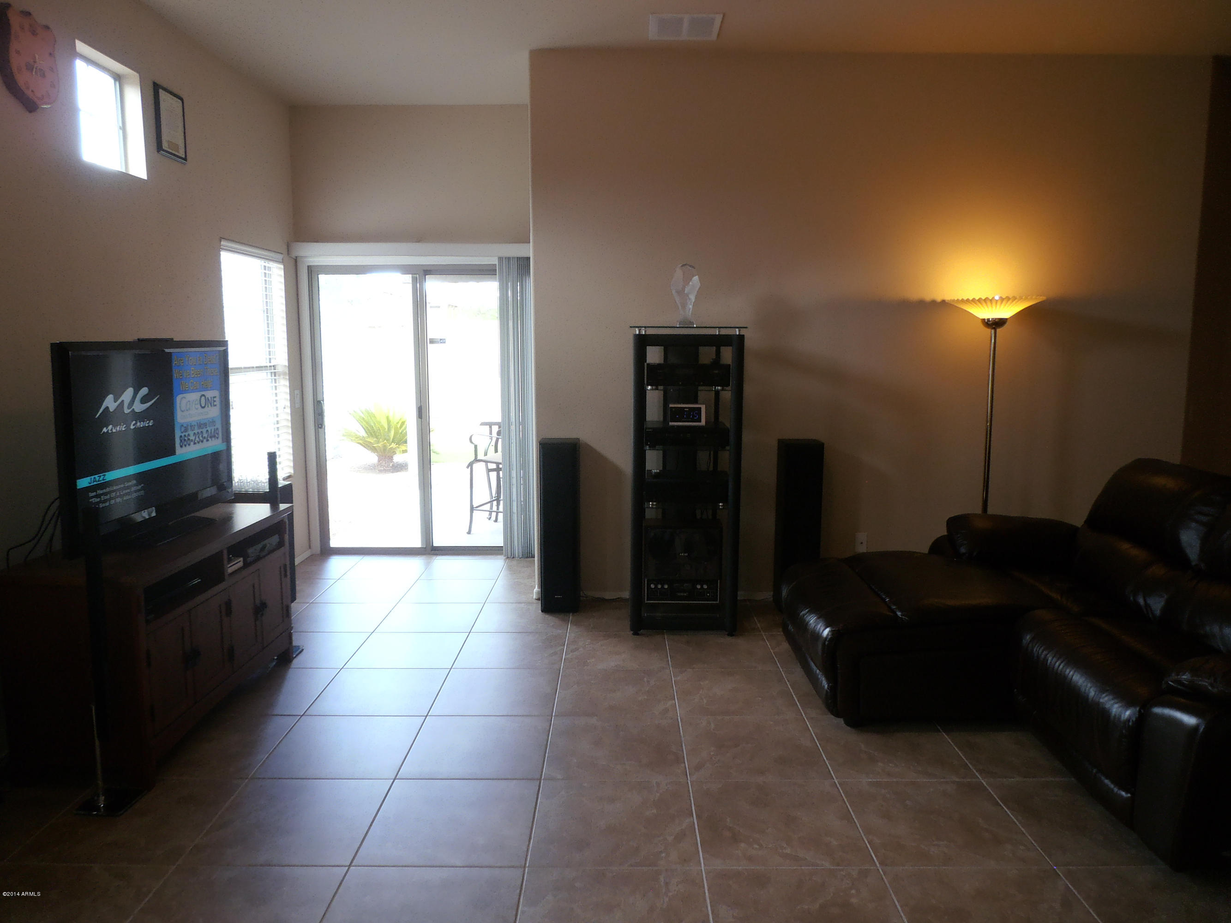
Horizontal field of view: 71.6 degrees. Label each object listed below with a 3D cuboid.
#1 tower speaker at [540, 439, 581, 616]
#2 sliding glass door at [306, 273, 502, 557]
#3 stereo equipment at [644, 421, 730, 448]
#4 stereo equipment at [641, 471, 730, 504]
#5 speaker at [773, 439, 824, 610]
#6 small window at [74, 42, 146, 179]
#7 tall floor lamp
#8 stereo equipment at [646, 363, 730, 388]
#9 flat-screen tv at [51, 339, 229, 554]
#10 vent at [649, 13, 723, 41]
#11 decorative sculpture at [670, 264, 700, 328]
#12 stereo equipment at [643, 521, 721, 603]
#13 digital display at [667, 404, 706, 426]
[{"bbox_3d":[-0.307,0.362,4.856,0.208,0.959,0.231,0,8,0],"label":"tower speaker"},{"bbox_3d":[-1.357,-0.349,6.035,1.500,2.029,0.110,0,8,0],"label":"sliding glass door"},{"bbox_3d":[0.369,-0.143,4.549,0.430,0.104,0.335,0,8,0],"label":"stereo equipment"},{"bbox_3d":[0.362,0.136,4.548,0.438,0.120,0.360,0,8,0],"label":"stereo equipment"},{"bbox_3d":[1.044,0.364,4.853,0.206,0.959,0.231,0,8,0],"label":"speaker"},{"bbox_3d":[-2.243,-1.508,3.715,0.117,0.467,0.467,0,8,0],"label":"small window"},{"bbox_3d":[1.978,0.009,4.548,0.480,1.735,0.480,0,8,0],"label":"tall floor lamp"},{"bbox_3d":[0.369,-0.452,4.489,0.427,0.119,0.330,0,8,0],"label":"stereo equipment"},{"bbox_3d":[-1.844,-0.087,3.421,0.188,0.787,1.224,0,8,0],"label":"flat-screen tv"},{"bbox_3d":[0.345,-2.164,4.263,0.353,0.020,0.362,0,8,0],"label":"vent"},{"bbox_3d":[0.358,-0.850,4.386,0.149,0.320,0.110,0,8,0],"label":"decorative sculpture"},{"bbox_3d":[0.351,0.534,4.544,0.411,0.427,0.205,0,8,0],"label":"stereo equipment"},{"bbox_3d":[0.375,-0.246,4.476,0.187,0.108,0.080,0,8,0],"label":"digital display"}]

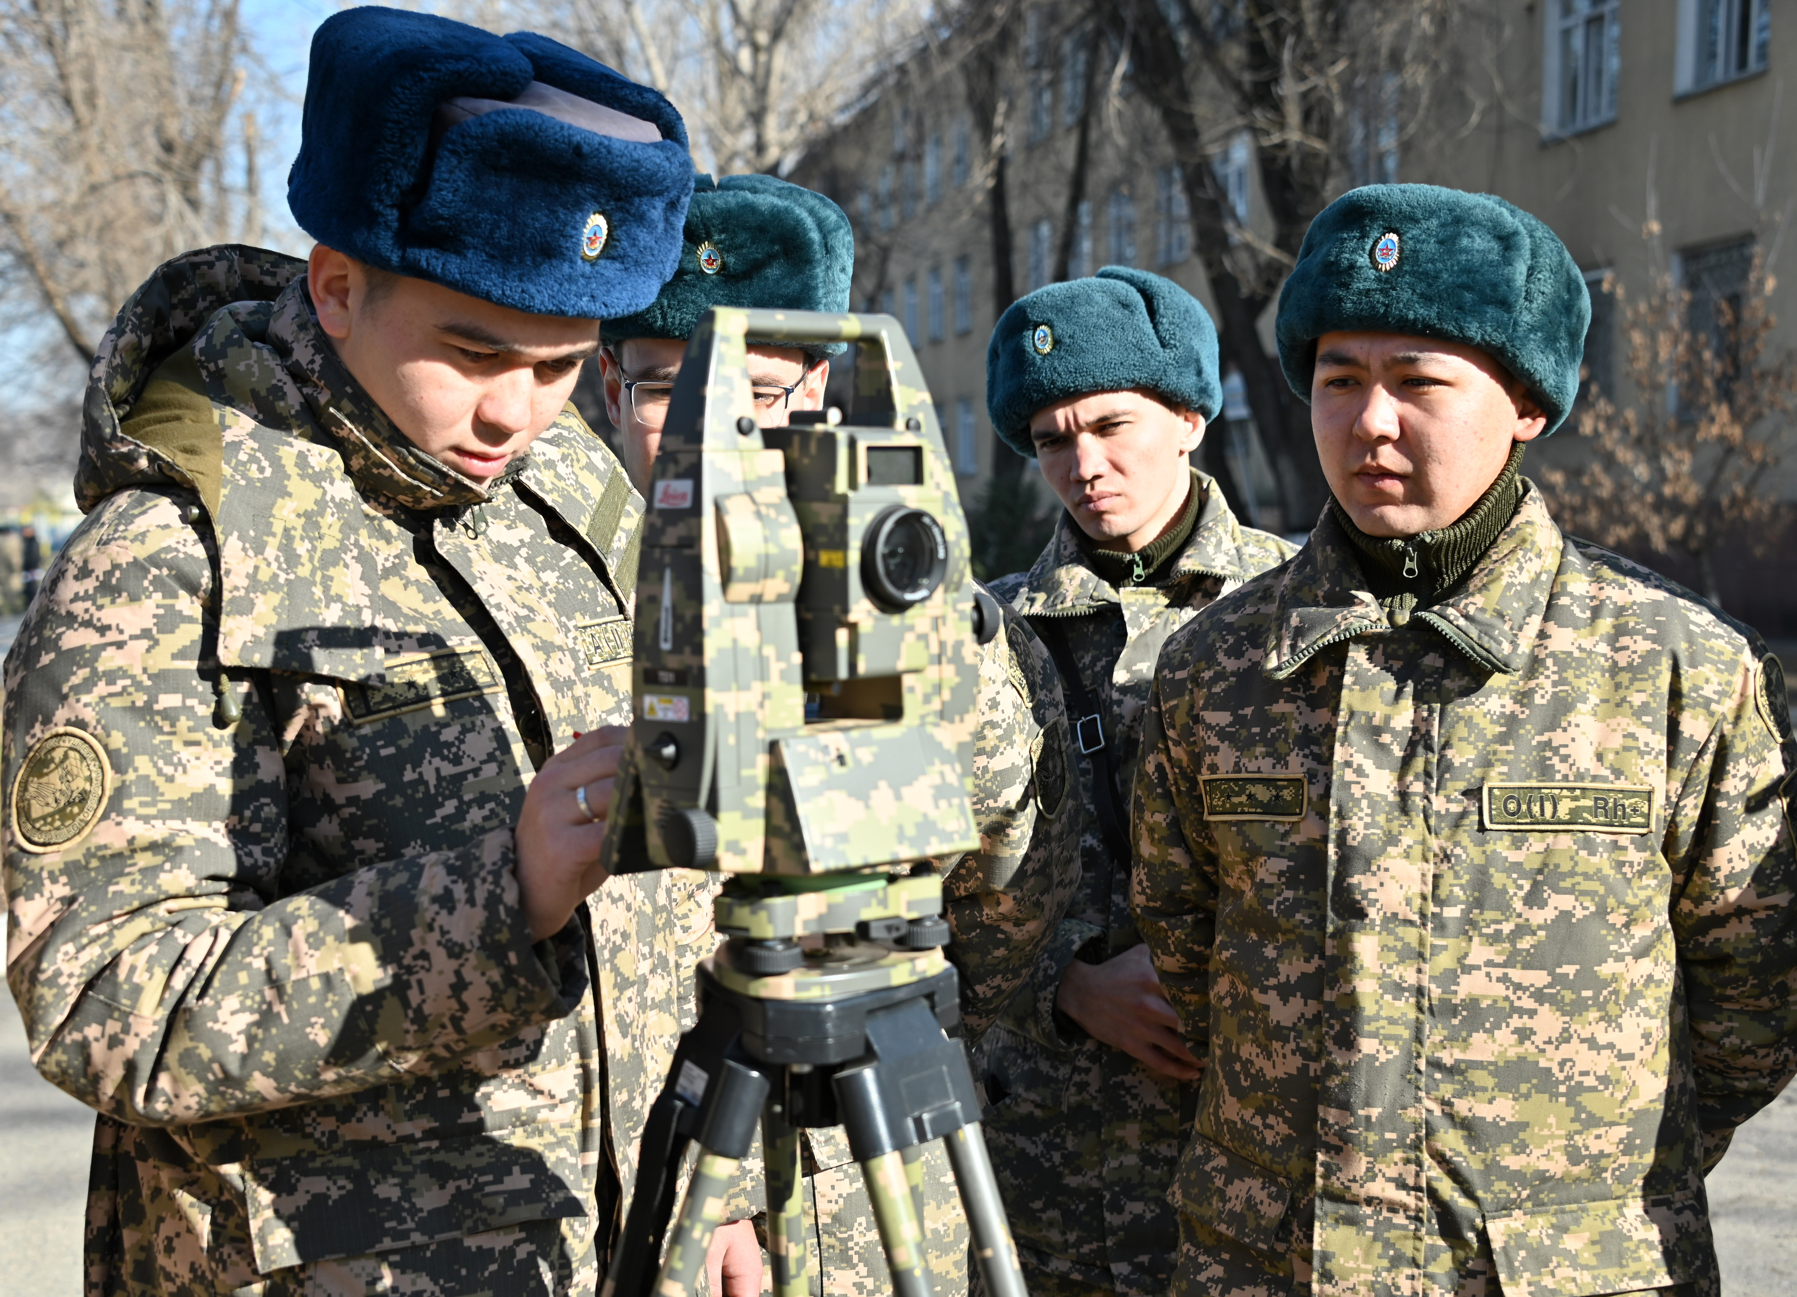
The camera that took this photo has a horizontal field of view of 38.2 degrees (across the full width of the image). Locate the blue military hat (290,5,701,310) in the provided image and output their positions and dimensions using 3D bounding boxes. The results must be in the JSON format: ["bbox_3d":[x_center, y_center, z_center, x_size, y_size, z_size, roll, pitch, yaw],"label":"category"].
[{"bbox_3d":[-0.274,-0.327,1.745,0.230,0.160,0.265,-3,28,-46],"label":"blue military hat"}]

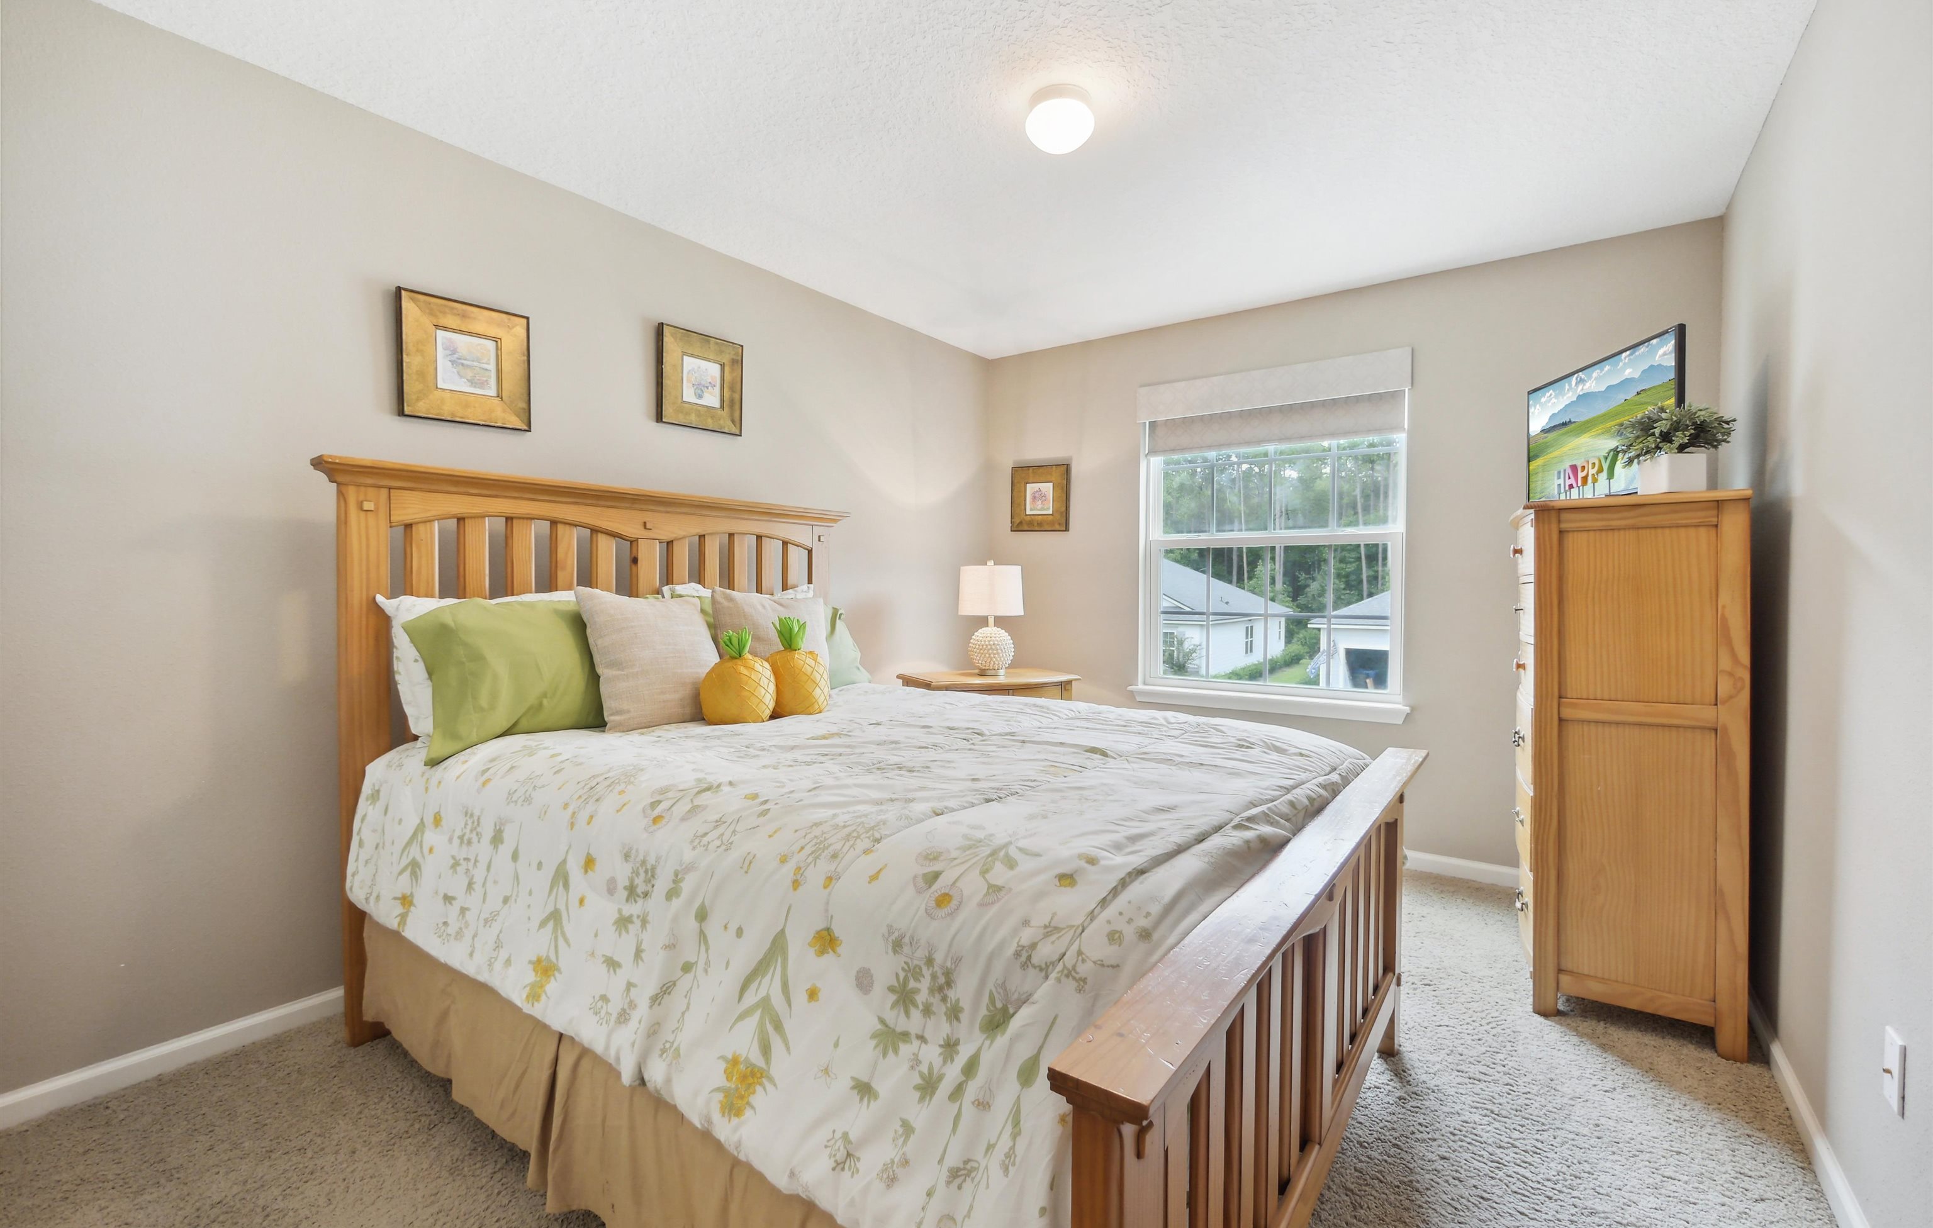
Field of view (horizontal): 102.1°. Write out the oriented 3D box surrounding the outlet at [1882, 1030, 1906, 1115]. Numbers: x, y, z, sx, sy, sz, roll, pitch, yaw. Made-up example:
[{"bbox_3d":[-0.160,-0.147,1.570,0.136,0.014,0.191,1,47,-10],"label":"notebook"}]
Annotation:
[{"bbox_3d":[1.433,0.707,1.209,0.008,0.115,0.071,1,2,37],"label":"outlet"}]

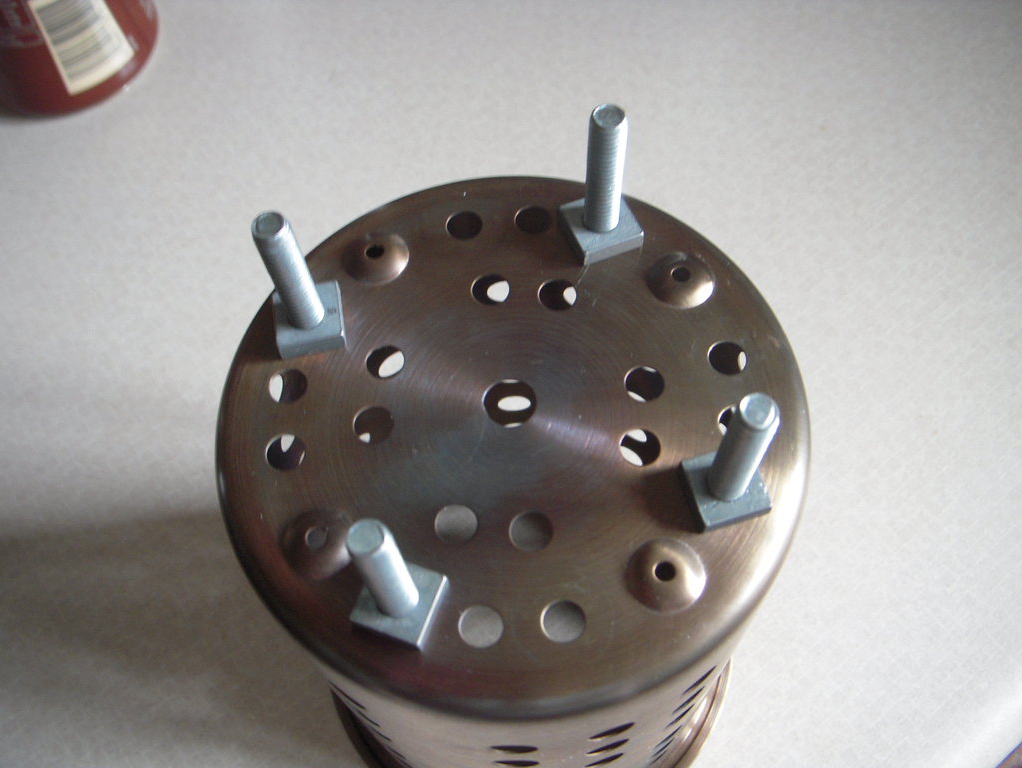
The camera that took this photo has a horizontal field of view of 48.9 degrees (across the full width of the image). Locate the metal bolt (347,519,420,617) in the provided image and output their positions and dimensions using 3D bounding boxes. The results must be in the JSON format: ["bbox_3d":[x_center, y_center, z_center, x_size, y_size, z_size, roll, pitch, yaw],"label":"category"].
[{"bbox_3d":[-0.020,0.029,0.174,0.006,0.030,0.006,-1,62,3],"label":"metal bolt"}]

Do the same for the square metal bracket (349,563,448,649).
[{"bbox_3d":[-0.019,0.037,0.189,0.012,0.004,0.012,17,64,11],"label":"square metal bracket"}]

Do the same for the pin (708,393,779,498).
[{"bbox_3d":[0.037,0.011,0.181,0.006,0.030,0.006,0,63,0],"label":"pin"}]

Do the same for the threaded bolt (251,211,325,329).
[{"bbox_3d":[-0.039,-0.020,0.200,0.006,0.030,0.006,-11,63,-3],"label":"threaded bolt"}]

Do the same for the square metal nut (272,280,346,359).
[{"bbox_3d":[-0.039,-0.012,0.215,0.012,0.004,0.012,-11,63,-3],"label":"square metal nut"}]

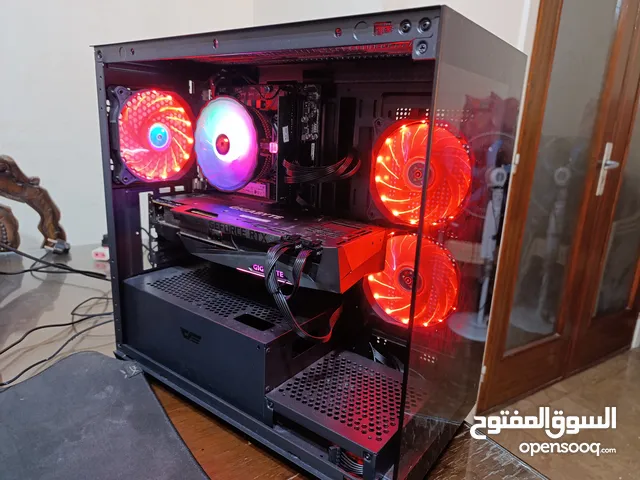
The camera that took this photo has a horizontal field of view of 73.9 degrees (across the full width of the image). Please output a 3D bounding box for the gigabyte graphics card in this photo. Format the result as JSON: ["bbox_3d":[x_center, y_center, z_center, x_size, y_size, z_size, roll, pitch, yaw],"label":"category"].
[{"bbox_3d":[-0.082,-0.008,0.542,0.326,0.053,0.118,13,19,34],"label":"gigabyte graphics card"}]

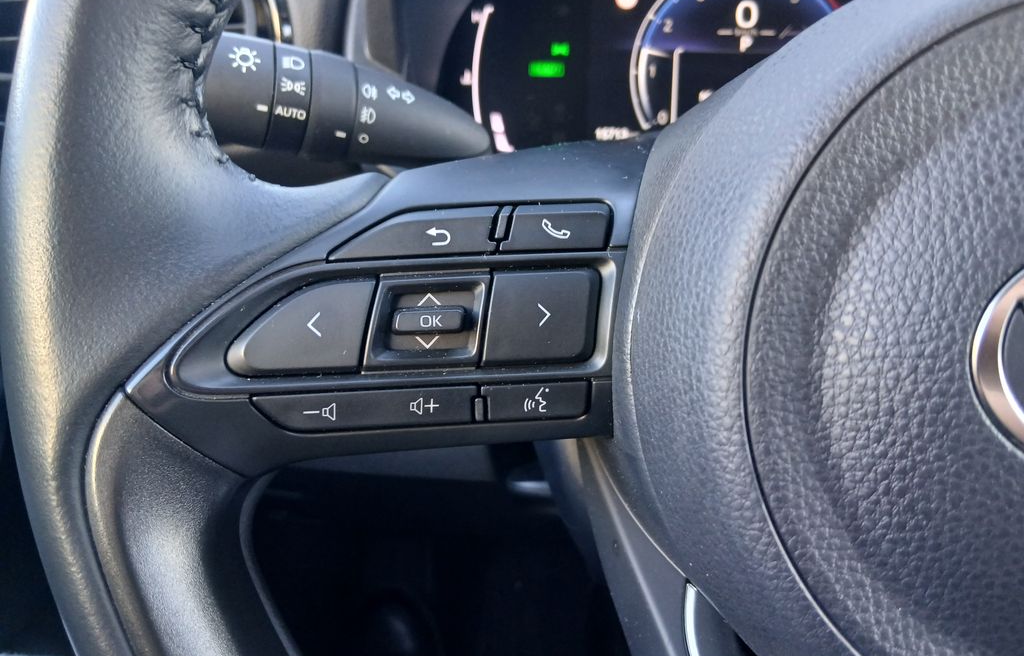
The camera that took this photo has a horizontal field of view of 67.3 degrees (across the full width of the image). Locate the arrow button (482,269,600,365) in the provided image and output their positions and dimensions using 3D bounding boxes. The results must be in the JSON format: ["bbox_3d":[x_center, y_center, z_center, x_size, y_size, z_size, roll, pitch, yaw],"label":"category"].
[{"bbox_3d":[0.005,-0.003,0.147,0.023,0.017,0.008,-2,8,-4],"label":"arrow button"}]

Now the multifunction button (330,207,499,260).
[{"bbox_3d":[-0.018,-0.018,0.143,0.031,0.009,0.007,-2,8,-4],"label":"multifunction button"}]

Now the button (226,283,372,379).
[{"bbox_3d":[-0.039,0.000,0.145,0.028,0.017,0.008,-2,8,-4],"label":"button"}]

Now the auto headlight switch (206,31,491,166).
[{"bbox_3d":[-0.042,-0.055,0.199,0.079,0.029,0.028,4,4,-25],"label":"auto headlight switch"}]

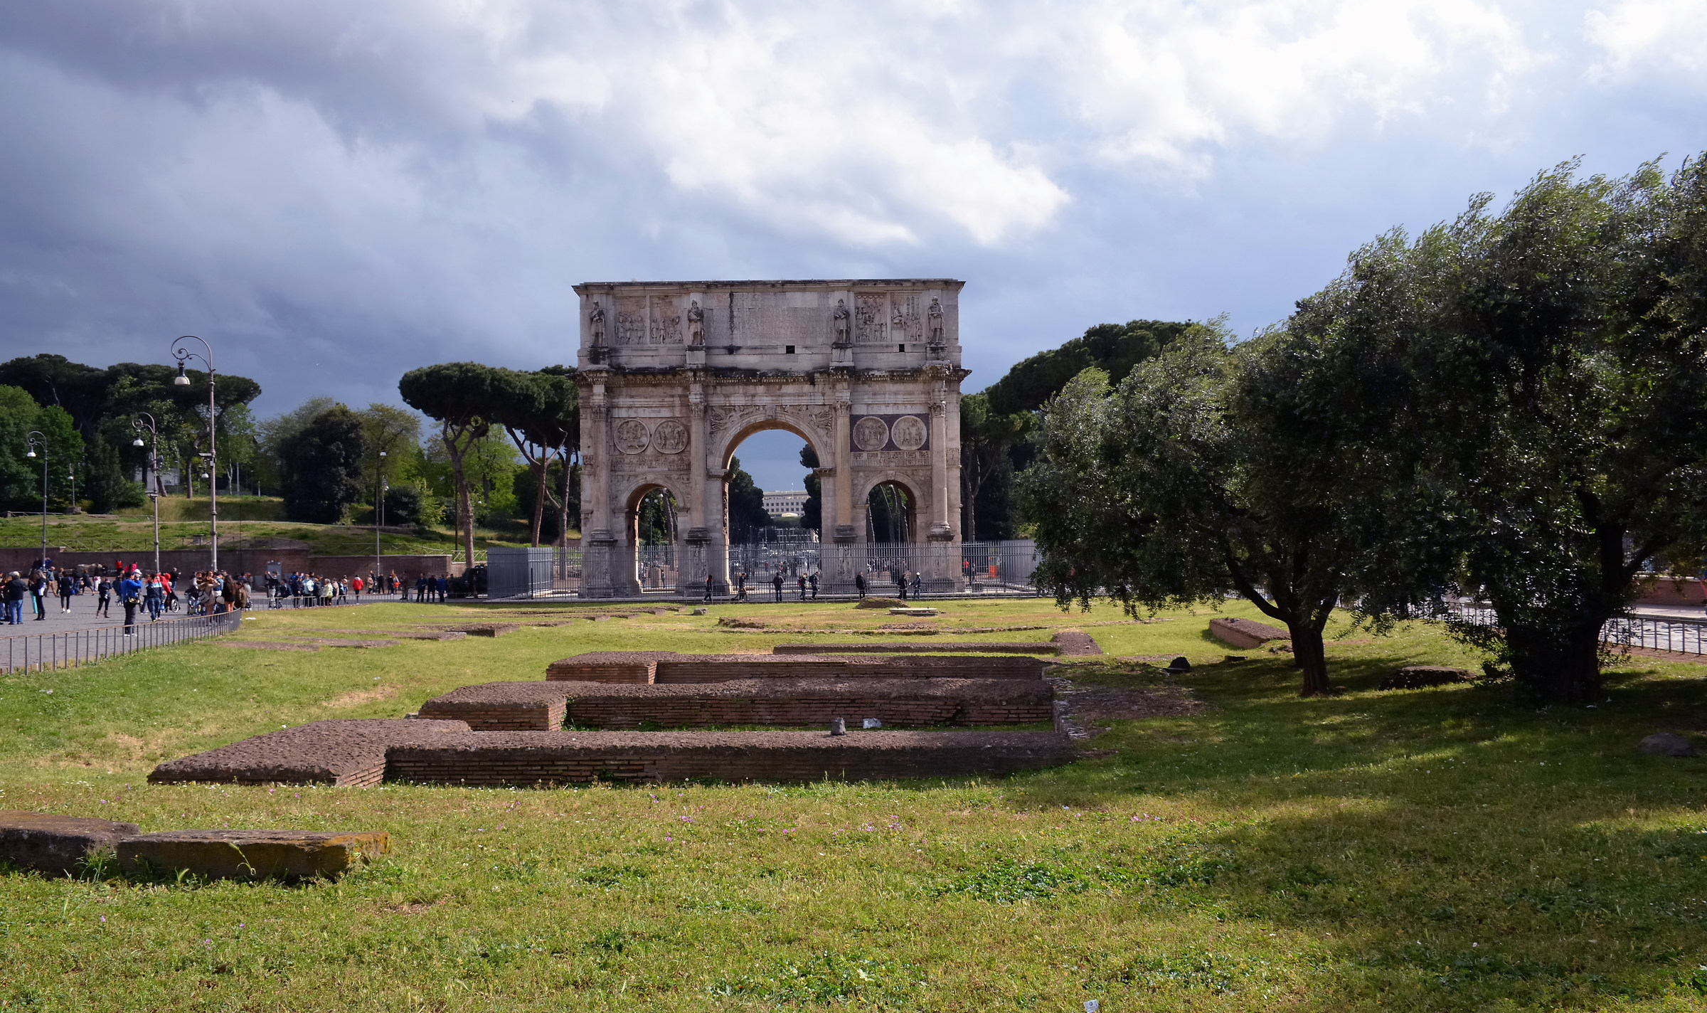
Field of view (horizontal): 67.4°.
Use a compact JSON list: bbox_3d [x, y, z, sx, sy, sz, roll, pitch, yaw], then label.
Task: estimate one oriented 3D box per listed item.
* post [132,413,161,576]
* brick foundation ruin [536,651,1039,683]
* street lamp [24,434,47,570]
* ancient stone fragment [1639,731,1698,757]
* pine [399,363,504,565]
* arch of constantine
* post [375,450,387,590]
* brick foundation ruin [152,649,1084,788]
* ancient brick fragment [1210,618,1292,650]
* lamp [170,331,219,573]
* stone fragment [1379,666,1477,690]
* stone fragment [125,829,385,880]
[{"bbox_3d":[-39.829,0.113,72.000,1.500,10.700,0.600,-1,-3,0],"label":"post"},{"bbox_3d":[-0.742,2.660,19.960,7.450,0.440,3.000,-1,-3,5],"label":"brick foundation ruin"},{"bbox_3d":[-54.282,0.399,85.000,1.450,10.900,0.550,-1,-3,0],"label":"street lamp"},{"bbox_3d":[7.431,2.160,11.681,0.480,0.180,0.360,-1,-3,0],"label":"ancient stone fragment"},{"bbox_3d":[-32.341,-2.385,104.000,9.000,18.600,9.000,-1,-3,0],"label":"pine"},{"bbox_3d":[-5.695,-4.477,89.518,26.200,21.000,7.600,-1,-3,-1],"label":"arch of constantine"},{"bbox_3d":[-38.354,1.111,104.000,0.500,11.500,1.400,0,-3,-18],"label":"post"},{"bbox_3d":[-1.378,2.431,16.009,8.000,0.460,11.300,-1,-3,5],"label":"brick foundation ruin"},{"bbox_3d":[9.824,3.129,31.620,1.000,0.360,7.100,-1,-3,8],"label":"ancient brick fragment"},{"bbox_3d":[-25.784,-1.172,50.000,1.750,11.000,0.550,-1,-3,0],"label":"lamp"},{"bbox_3d":[8.534,2.523,19.039,1.300,0.270,1.000,-1,-3,5],"label":"stone fragment"},{"bbox_3d":[-3.572,2.057,7.630,1.450,0.220,0.420,-1,-3,8],"label":"stone fragment"}]

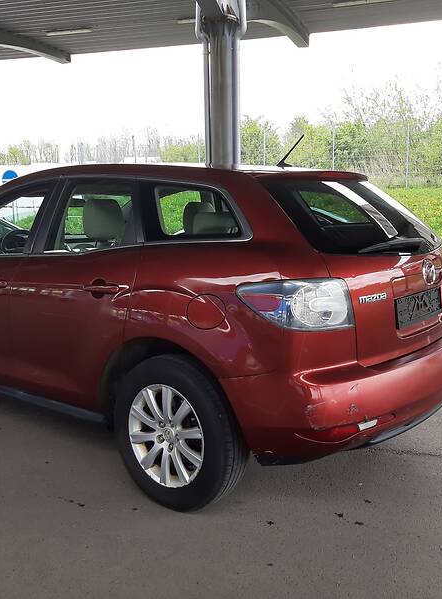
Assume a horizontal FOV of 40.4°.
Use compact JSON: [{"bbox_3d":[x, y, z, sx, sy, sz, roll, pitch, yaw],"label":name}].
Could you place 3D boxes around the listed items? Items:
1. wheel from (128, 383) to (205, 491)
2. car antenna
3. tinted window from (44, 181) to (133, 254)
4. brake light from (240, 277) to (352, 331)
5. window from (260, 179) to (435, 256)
[{"bbox_3d":[-0.204,0.613,2.825,0.480,0.480,0.190,5,9,38],"label":"wheel"},{"bbox_3d":[0.371,-0.790,3.227,0.185,0.170,0.040,5,9,38],"label":"car antenna"},{"bbox_3d":[-0.684,-0.436,3.199,0.750,0.420,0.060,5,-9,38],"label":"tinted window"},{"bbox_3d":[0.288,-0.003,2.400,0.400,0.200,0.270,5,9,38],"label":"brake light"},{"bbox_3d":[0.734,-0.398,2.987,1.380,0.520,0.150,-10,-29,-51],"label":"window"}]

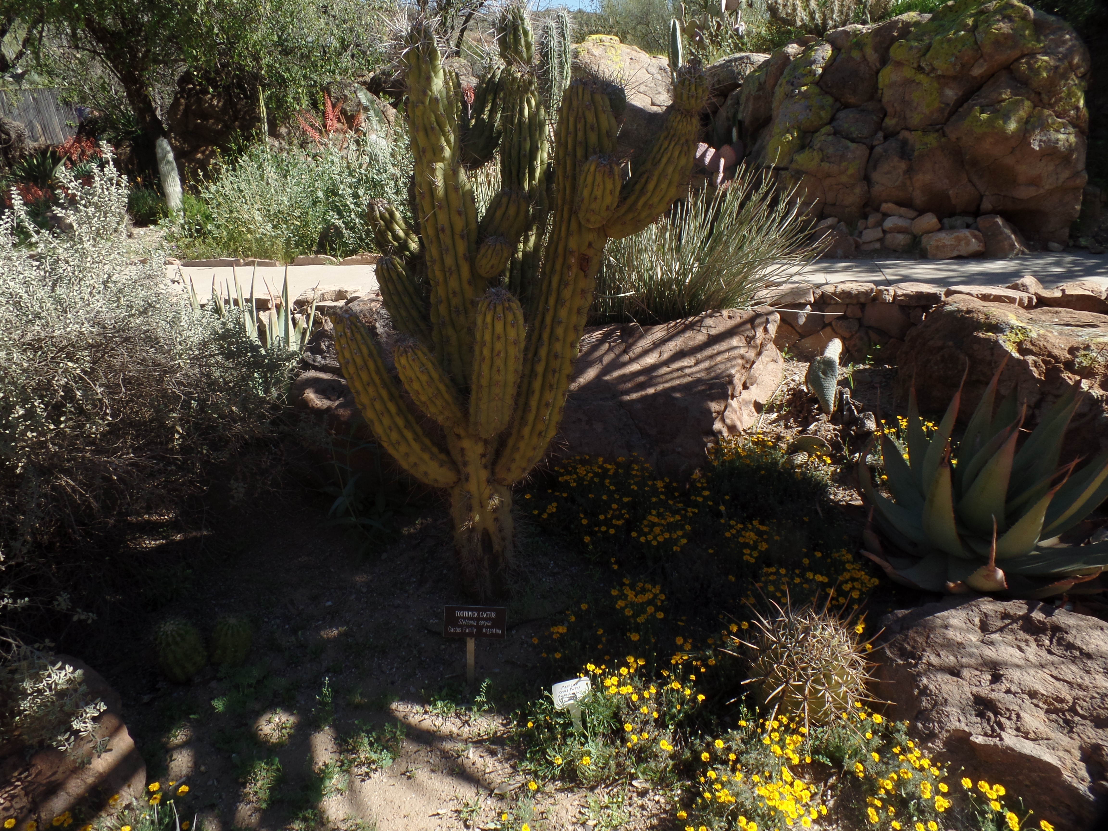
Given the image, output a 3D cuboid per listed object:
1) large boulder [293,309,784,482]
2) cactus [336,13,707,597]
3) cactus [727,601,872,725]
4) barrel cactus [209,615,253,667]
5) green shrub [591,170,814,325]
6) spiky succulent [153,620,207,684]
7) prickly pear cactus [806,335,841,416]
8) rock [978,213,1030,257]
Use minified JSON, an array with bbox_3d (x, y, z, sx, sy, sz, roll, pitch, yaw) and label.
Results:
[{"bbox_3d":[-0.040,-0.150,3.376,2.100,0.550,0.880,0,26,0],"label":"large boulder"},{"bbox_3d":[-0.115,-0.229,2.203,1.000,1.720,0.850,0,26,0],"label":"cactus"},{"bbox_3d":[0.675,0.659,1.990,0.360,0.310,0.360,0,26,0],"label":"cactus"},{"bbox_3d":[-0.945,0.654,2.166,0.127,0.165,0.127,0,26,0],"label":"barrel cactus"},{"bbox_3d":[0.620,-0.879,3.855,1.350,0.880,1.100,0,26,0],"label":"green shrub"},{"bbox_3d":[-1.070,0.665,2.116,0.145,0.190,0.145,0,26,0],"label":"spiky succulent"},{"bbox_3d":[1.340,-0.205,3.660,0.170,0.400,0.170,0,26,0],"label":"prickly pear cactus"},{"bbox_3d":[3.060,-1.229,5.019,0.320,0.280,0.280,0,26,0],"label":"rock"}]

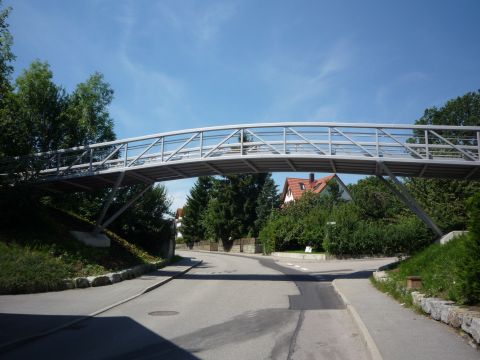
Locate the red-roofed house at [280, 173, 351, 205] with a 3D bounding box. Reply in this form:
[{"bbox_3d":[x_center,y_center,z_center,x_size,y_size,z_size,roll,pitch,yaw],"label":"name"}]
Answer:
[{"bbox_3d":[10.559,4.136,57.437,10.500,9.200,10.500,2,-7,-12],"label":"red-roofed house"}]

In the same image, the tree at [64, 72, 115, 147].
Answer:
[{"bbox_3d":[-10.575,-2.532,31.531,4.800,10.500,4.800,1,-7,0],"label":"tree"}]

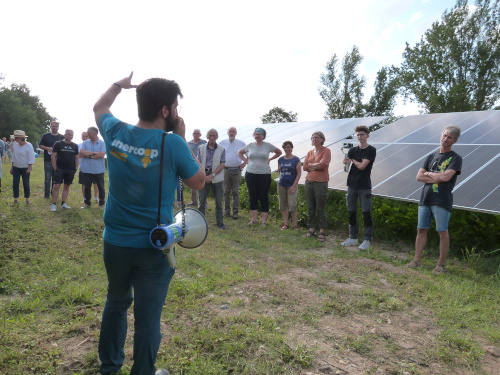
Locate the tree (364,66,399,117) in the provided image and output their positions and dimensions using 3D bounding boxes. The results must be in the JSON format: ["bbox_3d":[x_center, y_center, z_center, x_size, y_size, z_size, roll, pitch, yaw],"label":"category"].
[{"bbox_3d":[14.928,-9.012,41.990,4.420,9.751,4.420,1,8,0],"label":"tree"}]

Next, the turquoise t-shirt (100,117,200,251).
[{"bbox_3d":[-0.595,-0.035,2.120,0.530,0.760,0.350,3,8,12],"label":"turquoise t-shirt"}]

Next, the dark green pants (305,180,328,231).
[{"bbox_3d":[1.055,0.250,5.690,0.370,0.850,0.280,5,9,25],"label":"dark green pants"}]

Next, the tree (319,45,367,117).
[{"bbox_3d":[10.647,-10.563,42.984,5.835,12.346,5.835,1,8,0],"label":"tree"}]

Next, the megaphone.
[{"bbox_3d":[-0.415,0.285,2.060,0.230,0.300,0.330,6,10,30],"label":"megaphone"}]

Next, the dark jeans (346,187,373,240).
[{"bbox_3d":[1.600,0.325,5.270,0.370,0.860,0.290,6,10,30],"label":"dark jeans"}]

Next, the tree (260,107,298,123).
[{"bbox_3d":[5.195,-11.096,64.997,7.200,6.819,7.200,1,8,0],"label":"tree"}]

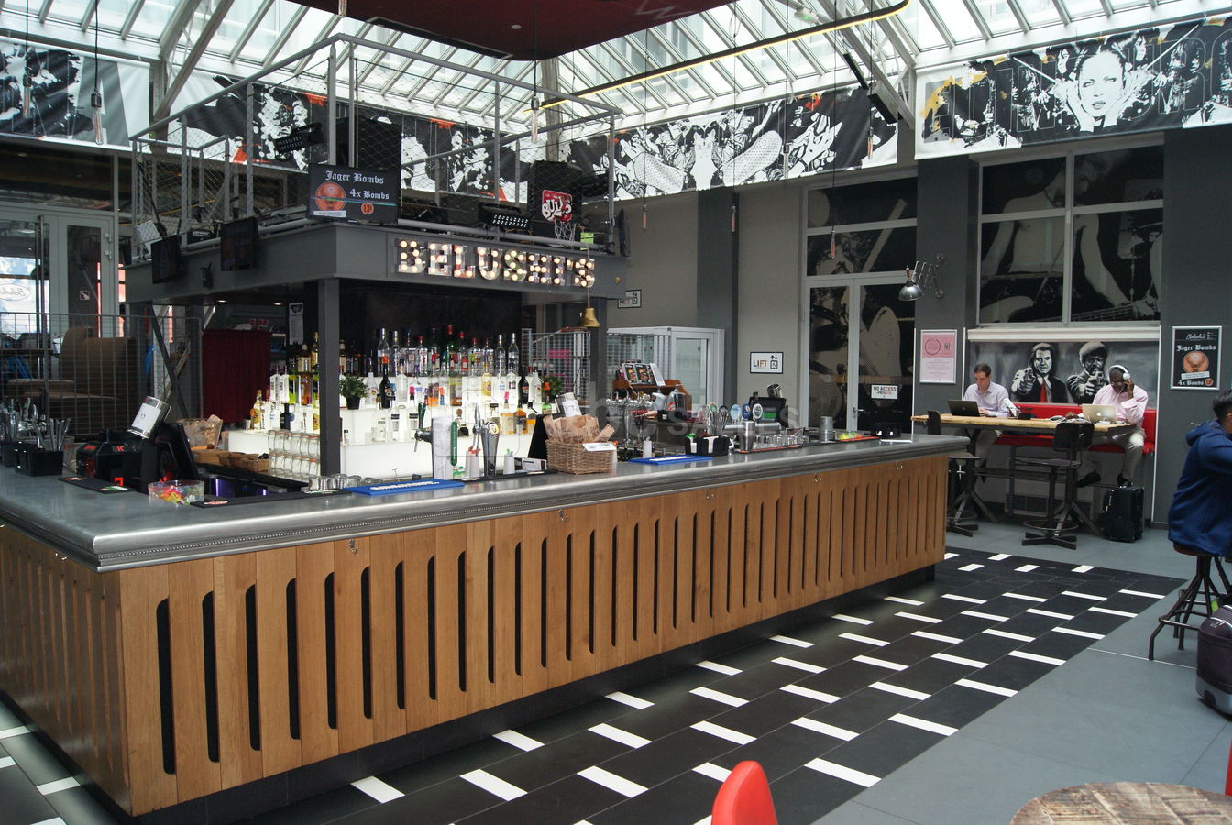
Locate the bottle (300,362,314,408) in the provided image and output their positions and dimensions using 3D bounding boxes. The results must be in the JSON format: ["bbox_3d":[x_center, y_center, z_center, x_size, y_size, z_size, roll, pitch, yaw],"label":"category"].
[{"bbox_3d":[-1.890,-0.170,5.650,0.075,0.280,0.075,4,4,45],"label":"bottle"}]

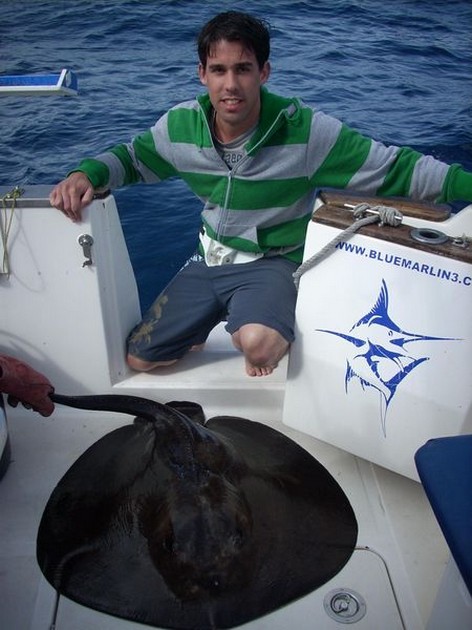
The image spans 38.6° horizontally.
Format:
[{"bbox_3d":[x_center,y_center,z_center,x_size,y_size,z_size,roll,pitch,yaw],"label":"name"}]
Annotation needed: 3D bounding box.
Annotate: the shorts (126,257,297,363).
[{"bbox_3d":[-0.068,-0.020,1.930,0.460,0.310,0.460,7,34,10],"label":"shorts"}]

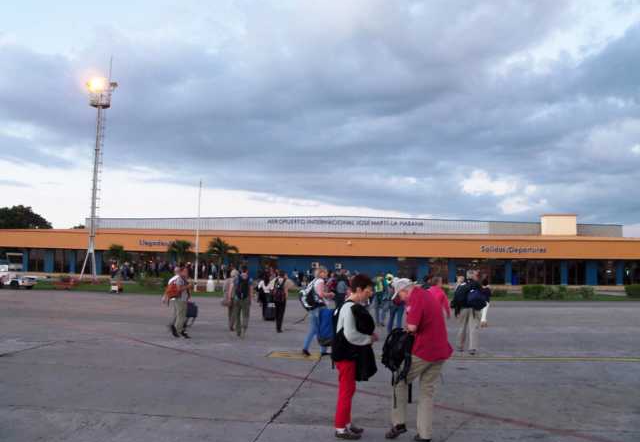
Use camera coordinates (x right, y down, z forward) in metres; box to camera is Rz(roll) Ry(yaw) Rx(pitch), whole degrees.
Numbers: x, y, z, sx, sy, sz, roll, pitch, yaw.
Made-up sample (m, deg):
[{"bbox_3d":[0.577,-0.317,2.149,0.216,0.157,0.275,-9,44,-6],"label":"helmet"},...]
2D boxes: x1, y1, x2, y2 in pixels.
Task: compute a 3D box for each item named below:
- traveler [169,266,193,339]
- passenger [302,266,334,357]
[{"bbox_3d":[-3.368,1.918,15.627,0.520,1.720,0.520,2,-5,-6],"label":"traveler"},{"bbox_3d":[-0.027,1.741,12.567,0.600,1.740,0.500,3,-5,-18],"label":"passenger"}]

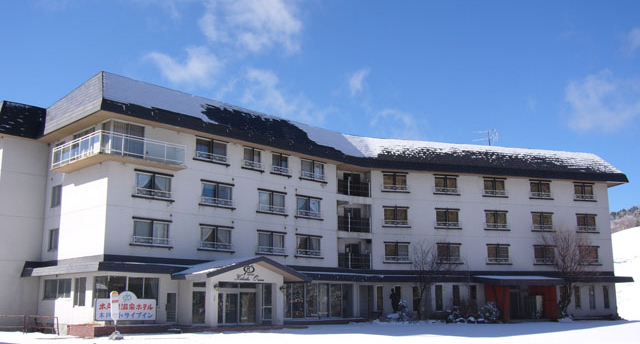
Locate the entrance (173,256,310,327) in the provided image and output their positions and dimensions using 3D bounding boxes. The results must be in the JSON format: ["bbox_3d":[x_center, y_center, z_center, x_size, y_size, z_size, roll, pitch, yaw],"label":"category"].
[{"bbox_3d":[-4.725,7.719,41.695,8.400,4.350,3.500,11,-16,-44],"label":"entrance"}]

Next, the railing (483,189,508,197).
[{"bbox_3d":[14.547,1.774,53.387,2.273,0.538,0.200,3,-12,-15],"label":"railing"}]

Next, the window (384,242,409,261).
[{"bbox_3d":[6.403,6.711,53.946,2.154,1.534,0.150,3,-12,-15],"label":"window"}]

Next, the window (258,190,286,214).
[{"bbox_3d":[-3.184,2.078,43.750,2.410,1.509,0.200,11,-16,-42],"label":"window"}]

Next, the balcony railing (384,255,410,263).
[{"bbox_3d":[6.475,7.227,54.068,2.400,0.680,0.280,3,-12,-16],"label":"balcony railing"}]

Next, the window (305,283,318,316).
[{"bbox_3d":[-0.630,9.488,47.968,1.400,2.450,0.120,11,-16,-44],"label":"window"}]

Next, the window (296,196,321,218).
[{"bbox_3d":[-0.887,2.737,49.895,2.600,1.650,0.220,11,-16,-44],"label":"window"}]

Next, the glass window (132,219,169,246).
[{"bbox_3d":[-9.661,3.499,37.200,2.349,1.475,0.200,11,-16,-42],"label":"glass window"}]

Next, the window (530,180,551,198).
[{"bbox_3d":[18.674,1.502,54.666,1.976,1.430,0.200,3,-12,-15],"label":"window"}]

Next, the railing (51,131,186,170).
[{"bbox_3d":[-12.881,-0.868,41.449,5.800,1.400,6.450,11,-16,-44],"label":"railing"}]

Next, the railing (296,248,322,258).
[{"bbox_3d":[-0.633,5.694,45.294,2.517,0.544,0.200,11,-16,-42],"label":"railing"}]

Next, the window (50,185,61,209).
[{"bbox_3d":[-18.149,1.648,44.588,0.120,1.454,1.571,11,-16,-44],"label":"window"}]

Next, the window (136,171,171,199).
[{"bbox_3d":[-10.455,0.785,40.633,2.650,1.650,0.220,11,-16,-44],"label":"window"}]

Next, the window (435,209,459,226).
[{"bbox_3d":[10.995,3.967,55.801,2.154,1.534,0.150,3,-12,-15],"label":"window"}]

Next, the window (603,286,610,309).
[{"bbox_3d":[24.000,10.506,54.189,0.568,1.842,0.200,3,-12,-15],"label":"window"}]

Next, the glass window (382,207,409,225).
[{"bbox_3d":[6.366,3.718,54.558,2.154,1.534,0.150,3,-12,-15],"label":"glass window"}]

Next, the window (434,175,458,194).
[{"bbox_3d":[11.025,1.133,56.399,2.154,1.534,0.150,3,-12,-15],"label":"window"}]

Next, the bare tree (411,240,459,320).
[{"bbox_3d":[9.217,8.693,52.088,3.700,6.300,3.400,0,-12,0],"label":"bare tree"}]

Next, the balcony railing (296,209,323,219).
[{"bbox_3d":[-0.888,3.349,50.964,2.920,0.665,0.270,11,-16,-44],"label":"balcony railing"}]

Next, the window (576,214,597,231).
[{"bbox_3d":[24.845,4.708,60.326,2.200,1.600,0.220,3,-12,-16],"label":"window"}]

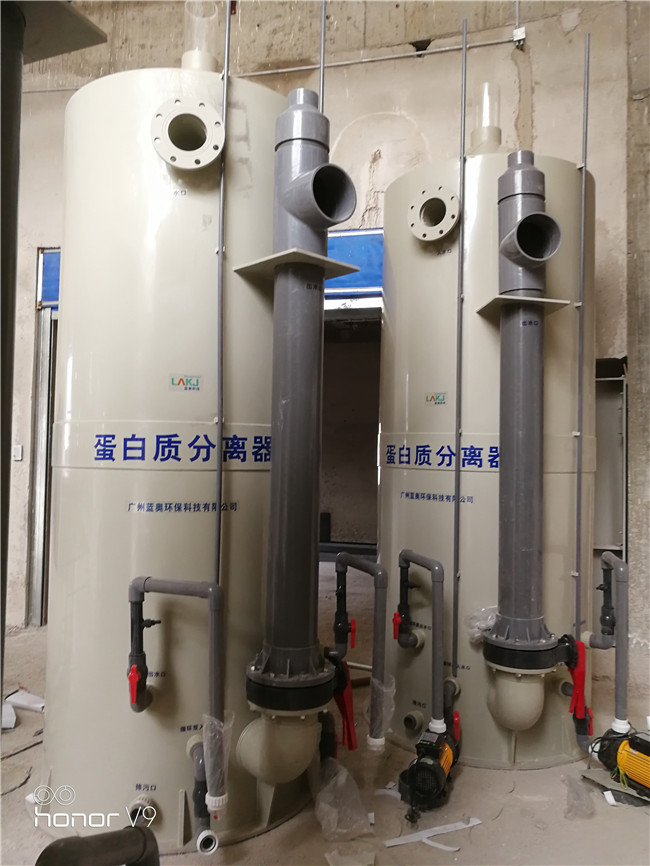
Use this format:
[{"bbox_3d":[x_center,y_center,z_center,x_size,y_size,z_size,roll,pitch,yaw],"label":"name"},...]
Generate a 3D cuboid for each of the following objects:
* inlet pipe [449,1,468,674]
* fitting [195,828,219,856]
[{"bbox_3d":[0.679,-0.450,3.386,0.022,3.317,0.022,0,-2,24],"label":"inlet pipe"},{"bbox_3d":[-0.417,1.448,2.389,0.081,0.083,0.059,2,-2,-22],"label":"fitting"}]

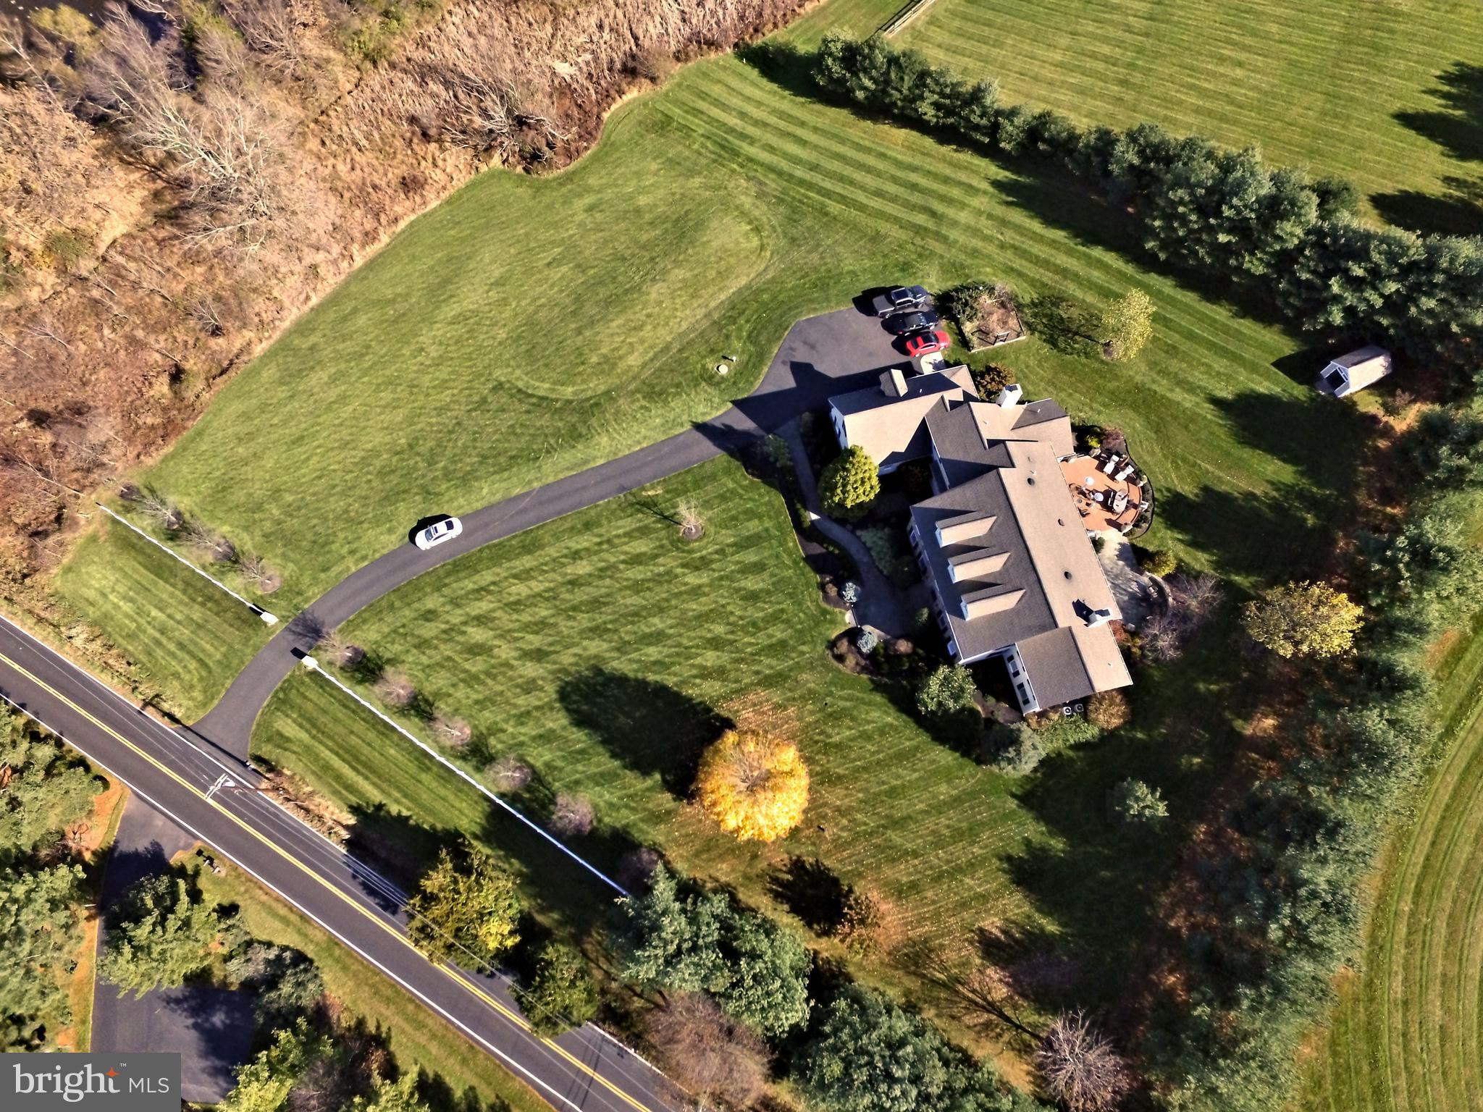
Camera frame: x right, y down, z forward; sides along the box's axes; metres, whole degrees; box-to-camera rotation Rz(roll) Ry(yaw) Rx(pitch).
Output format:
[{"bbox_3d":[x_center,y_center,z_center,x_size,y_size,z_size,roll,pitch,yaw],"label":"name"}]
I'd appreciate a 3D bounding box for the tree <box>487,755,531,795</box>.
[{"bbox_3d":[-21.117,20.100,78.882,3.800,4.700,3.800,-1,72,3],"label":"tree"}]

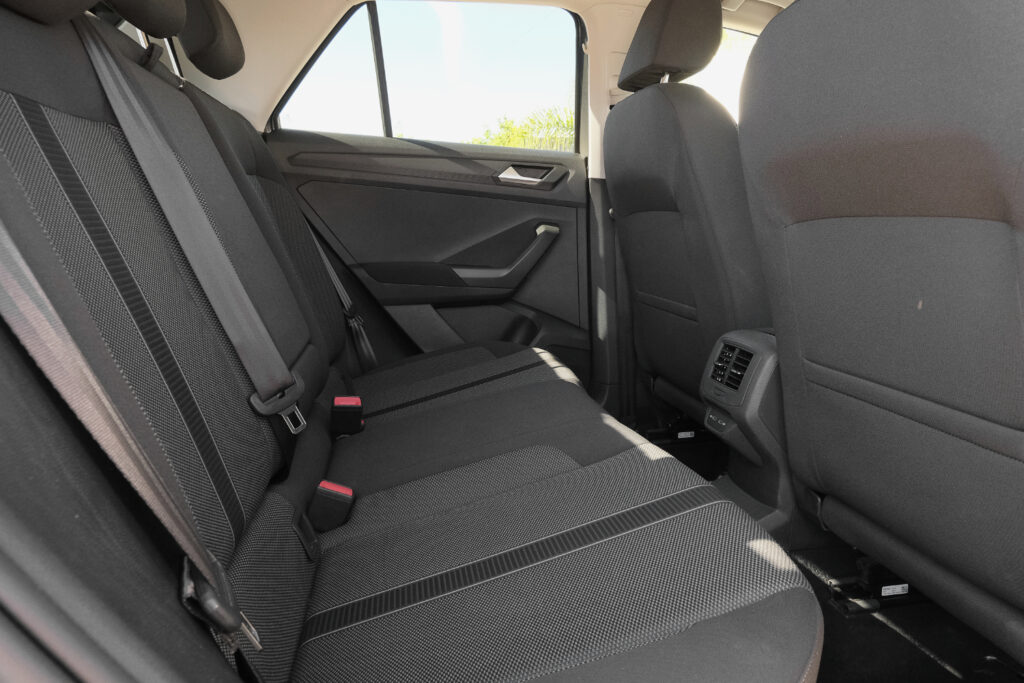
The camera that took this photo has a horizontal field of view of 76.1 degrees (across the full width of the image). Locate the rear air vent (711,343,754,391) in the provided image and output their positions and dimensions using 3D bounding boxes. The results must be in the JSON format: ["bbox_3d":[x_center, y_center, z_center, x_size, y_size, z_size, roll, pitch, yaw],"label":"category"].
[{"bbox_3d":[0.391,0.046,1.136,0.025,0.068,0.096,15,7,-14],"label":"rear air vent"}]

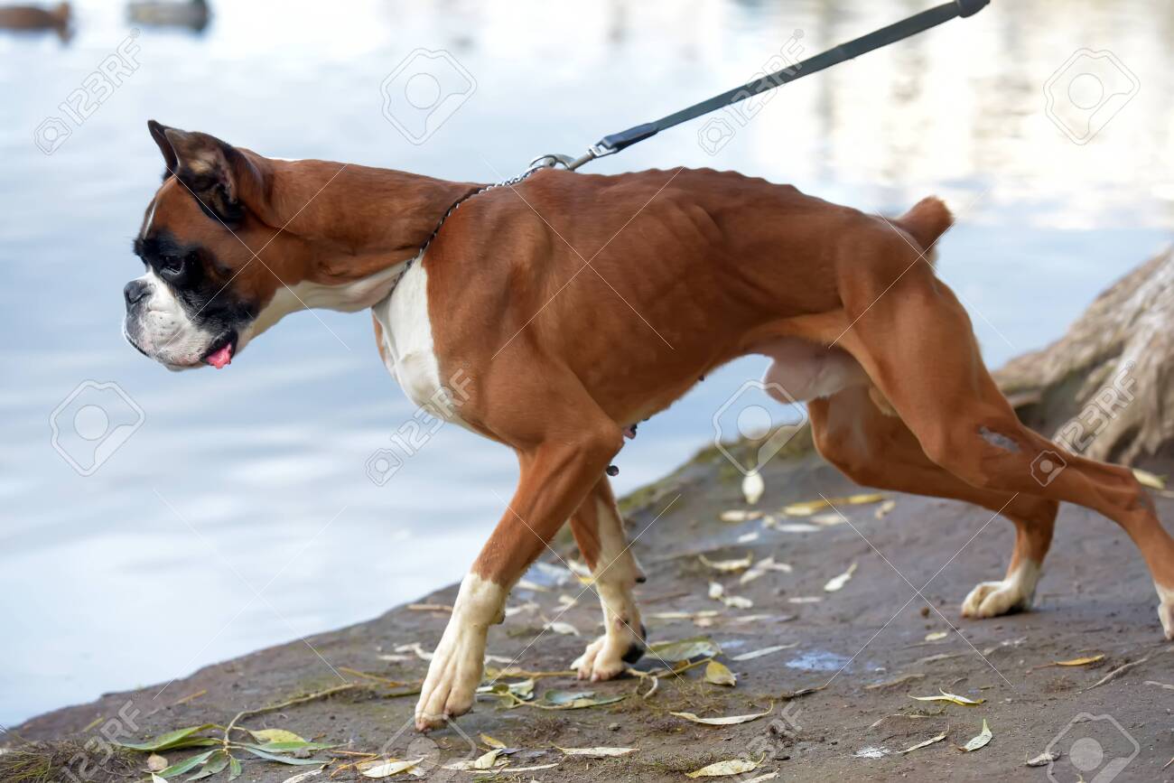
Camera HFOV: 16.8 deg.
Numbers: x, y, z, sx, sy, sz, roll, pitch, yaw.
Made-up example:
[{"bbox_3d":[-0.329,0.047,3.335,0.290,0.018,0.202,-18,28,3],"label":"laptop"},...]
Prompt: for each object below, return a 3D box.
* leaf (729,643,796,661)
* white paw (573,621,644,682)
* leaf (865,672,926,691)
[{"bbox_3d":[0.198,0.292,4.456,0.093,0.008,0.015,-10,10,-36],"label":"leaf"},{"bbox_3d":[0.023,0.281,4.310,0.078,0.060,0.055,-7,11,-37],"label":"white paw"},{"bbox_3d":[0.349,0.328,4.502,0.074,0.010,0.017,-6,11,-34],"label":"leaf"}]

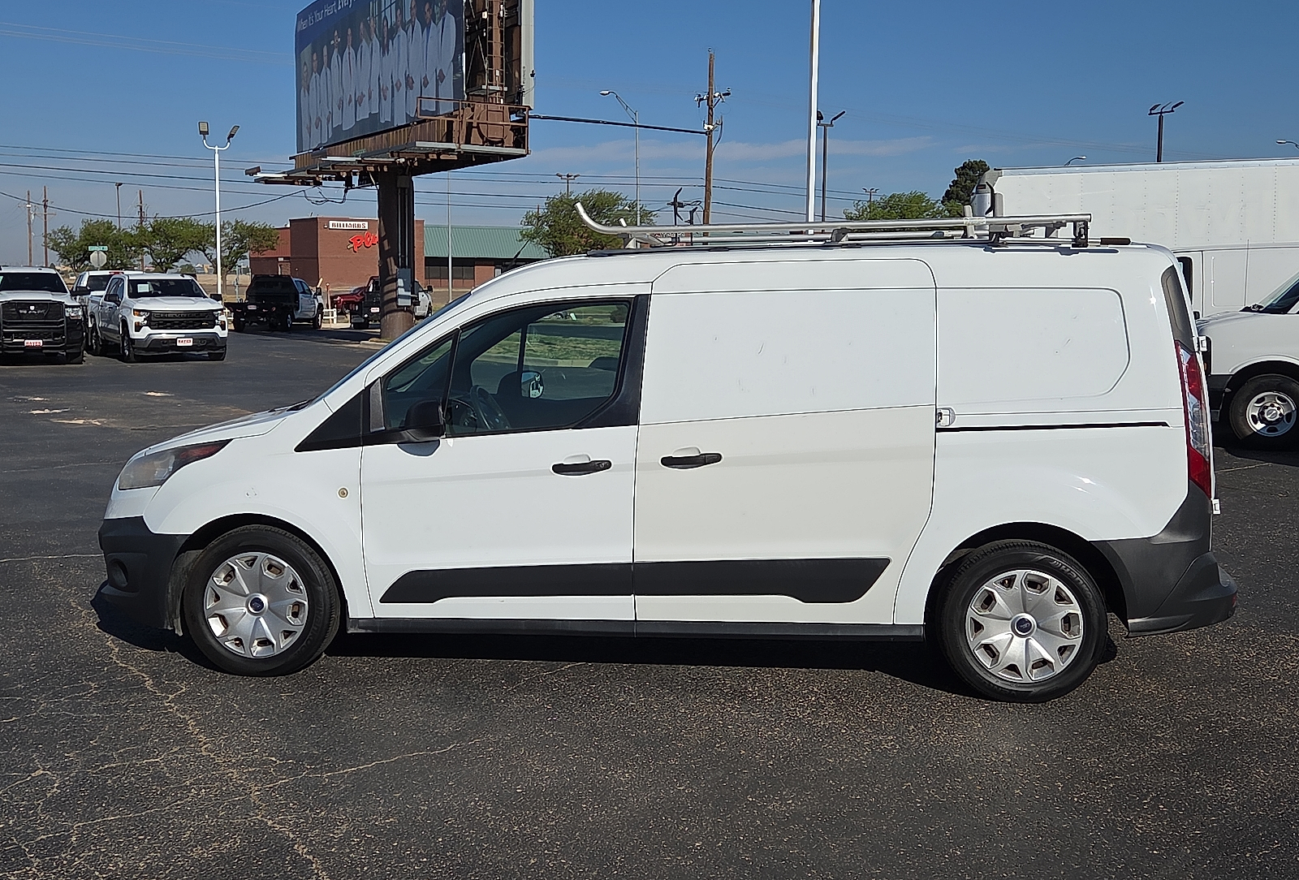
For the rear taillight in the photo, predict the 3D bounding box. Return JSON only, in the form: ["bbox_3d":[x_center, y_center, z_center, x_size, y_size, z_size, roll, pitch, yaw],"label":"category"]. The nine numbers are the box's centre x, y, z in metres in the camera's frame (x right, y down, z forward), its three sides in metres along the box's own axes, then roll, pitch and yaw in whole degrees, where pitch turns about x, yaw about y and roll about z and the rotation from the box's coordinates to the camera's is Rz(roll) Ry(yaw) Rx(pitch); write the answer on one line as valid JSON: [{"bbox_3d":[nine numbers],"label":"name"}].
[{"bbox_3d":[2.118,-0.077,5.688,0.160,0.610,0.160,1,6,5],"label":"rear taillight"}]

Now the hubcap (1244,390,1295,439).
[{"bbox_3d":[5.880,-0.241,13.827,0.440,0.440,0.090,3,7,23],"label":"hubcap"}]

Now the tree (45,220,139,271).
[{"bbox_3d":[-39.176,-12.749,103.000,5.900,5.540,5.610,0,6,0],"label":"tree"}]

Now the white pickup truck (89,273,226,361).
[{"bbox_3d":[-11.277,-2.898,33.397,2.070,1.920,5.870,-3,7,-30],"label":"white pickup truck"}]

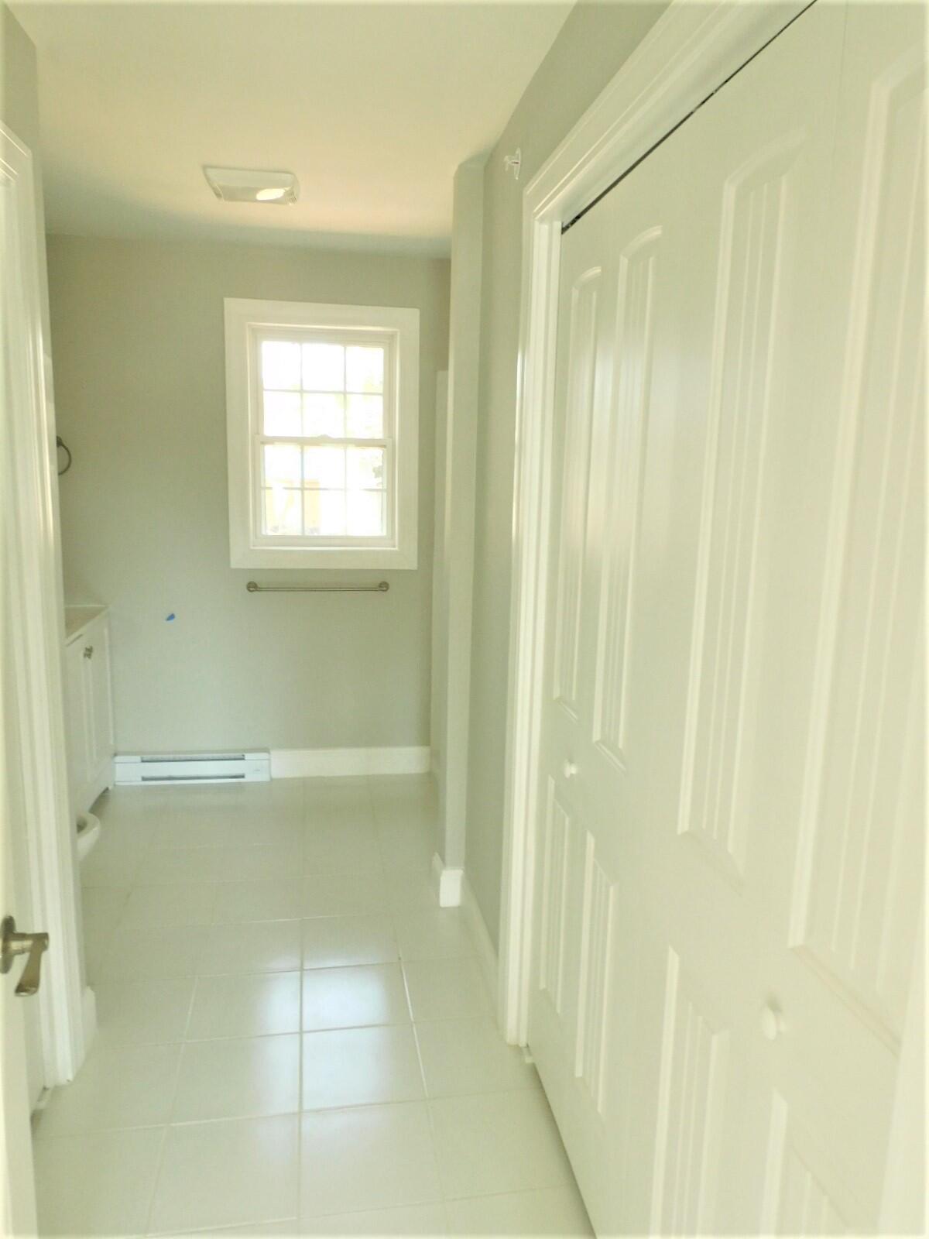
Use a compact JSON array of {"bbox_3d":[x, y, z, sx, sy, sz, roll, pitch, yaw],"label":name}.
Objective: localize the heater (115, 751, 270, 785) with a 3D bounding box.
[{"bbox_3d":[-1.291,0.713,4.101,0.714,0.130,0.057,0,10,-10],"label":"heater"}]

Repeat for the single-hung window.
[{"bbox_3d":[-0.645,-0.832,3.977,0.873,1.201,0.030,0,10,-10],"label":"single-hung window"}]

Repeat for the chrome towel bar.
[{"bbox_3d":[-0.685,-0.145,4.055,0.673,0.055,0.074,0,10,-10],"label":"chrome towel bar"}]

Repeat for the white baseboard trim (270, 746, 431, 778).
[{"bbox_3d":[-0.556,0.707,4.255,0.784,0.141,0.015,0,10,-10],"label":"white baseboard trim"}]

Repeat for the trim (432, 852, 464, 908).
[{"bbox_3d":[-0.058,0.920,3.059,0.074,0.140,0.155,0,10,-10],"label":"trim"}]

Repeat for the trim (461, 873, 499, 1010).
[{"bbox_3d":[0.049,0.986,2.678,0.017,0.140,0.644,0,10,-10],"label":"trim"}]

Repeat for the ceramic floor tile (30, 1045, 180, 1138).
[{"bbox_3d":[-0.851,1.136,2.080,0.292,0.010,0.292,0,10,-10],"label":"ceramic floor tile"}]

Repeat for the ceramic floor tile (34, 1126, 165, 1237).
[{"bbox_3d":[-0.799,1.185,1.791,0.292,0.010,0.292,0,10,-10],"label":"ceramic floor tile"}]

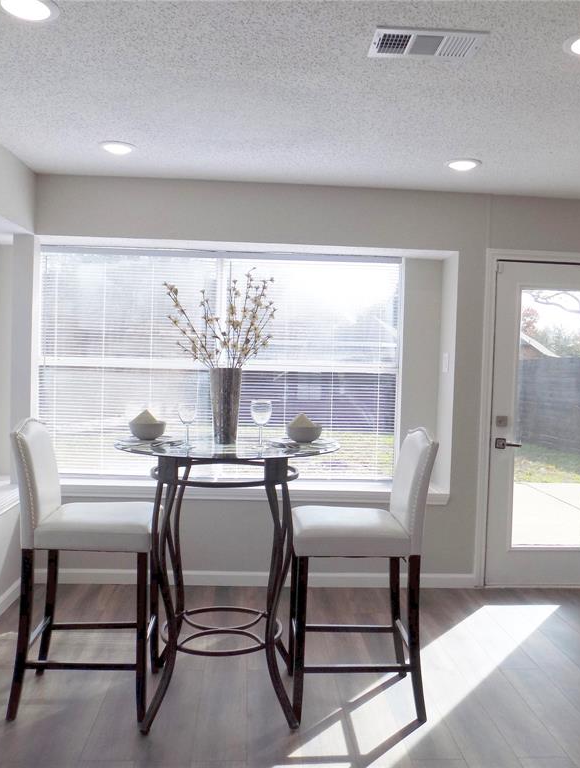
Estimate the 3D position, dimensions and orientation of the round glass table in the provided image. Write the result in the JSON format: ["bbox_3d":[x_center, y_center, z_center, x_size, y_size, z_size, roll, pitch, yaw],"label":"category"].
[{"bbox_3d":[-0.271,0.762,2.791,0.910,1.067,0.910,2,2,-4],"label":"round glass table"}]

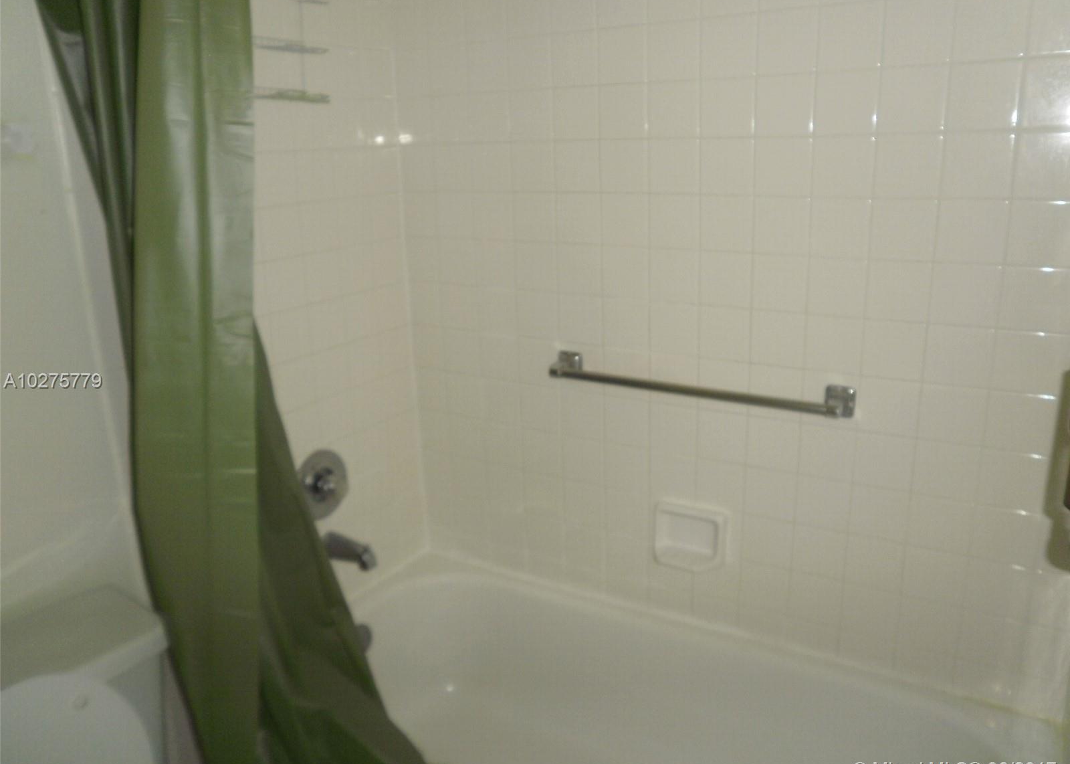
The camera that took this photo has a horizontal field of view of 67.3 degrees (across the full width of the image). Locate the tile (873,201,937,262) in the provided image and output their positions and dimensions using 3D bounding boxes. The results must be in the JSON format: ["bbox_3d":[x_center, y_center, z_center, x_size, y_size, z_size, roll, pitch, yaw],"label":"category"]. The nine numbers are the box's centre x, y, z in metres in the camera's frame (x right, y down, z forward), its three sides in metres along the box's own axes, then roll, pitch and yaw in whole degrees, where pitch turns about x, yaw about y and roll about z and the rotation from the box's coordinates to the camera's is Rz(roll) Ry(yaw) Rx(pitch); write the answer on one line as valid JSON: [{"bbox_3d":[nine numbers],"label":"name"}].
[{"bbox_3d":[0.657,-0.270,1.430,0.108,0.108,0.009,8,21,31],"label":"tile"}]

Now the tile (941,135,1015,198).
[{"bbox_3d":[0.727,-0.355,1.316,0.108,0.108,0.008,8,20,31],"label":"tile"}]

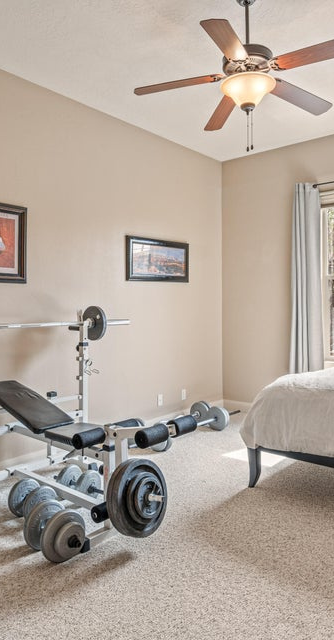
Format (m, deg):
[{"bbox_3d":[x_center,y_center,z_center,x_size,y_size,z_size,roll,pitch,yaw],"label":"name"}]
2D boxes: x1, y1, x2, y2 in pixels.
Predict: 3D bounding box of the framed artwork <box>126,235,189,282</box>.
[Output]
[{"bbox_3d":[-0.079,-0.602,4.643,0.030,0.427,0.966,1,1,41],"label":"framed artwork"}]

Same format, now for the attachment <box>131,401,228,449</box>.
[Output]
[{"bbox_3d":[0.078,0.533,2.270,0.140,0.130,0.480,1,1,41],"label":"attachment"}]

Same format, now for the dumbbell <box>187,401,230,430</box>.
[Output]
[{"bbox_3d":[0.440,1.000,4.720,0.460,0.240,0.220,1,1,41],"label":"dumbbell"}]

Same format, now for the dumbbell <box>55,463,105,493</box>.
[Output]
[{"bbox_3d":[-0.569,1.060,2.920,0.420,0.220,0.220,1,1,38],"label":"dumbbell"}]

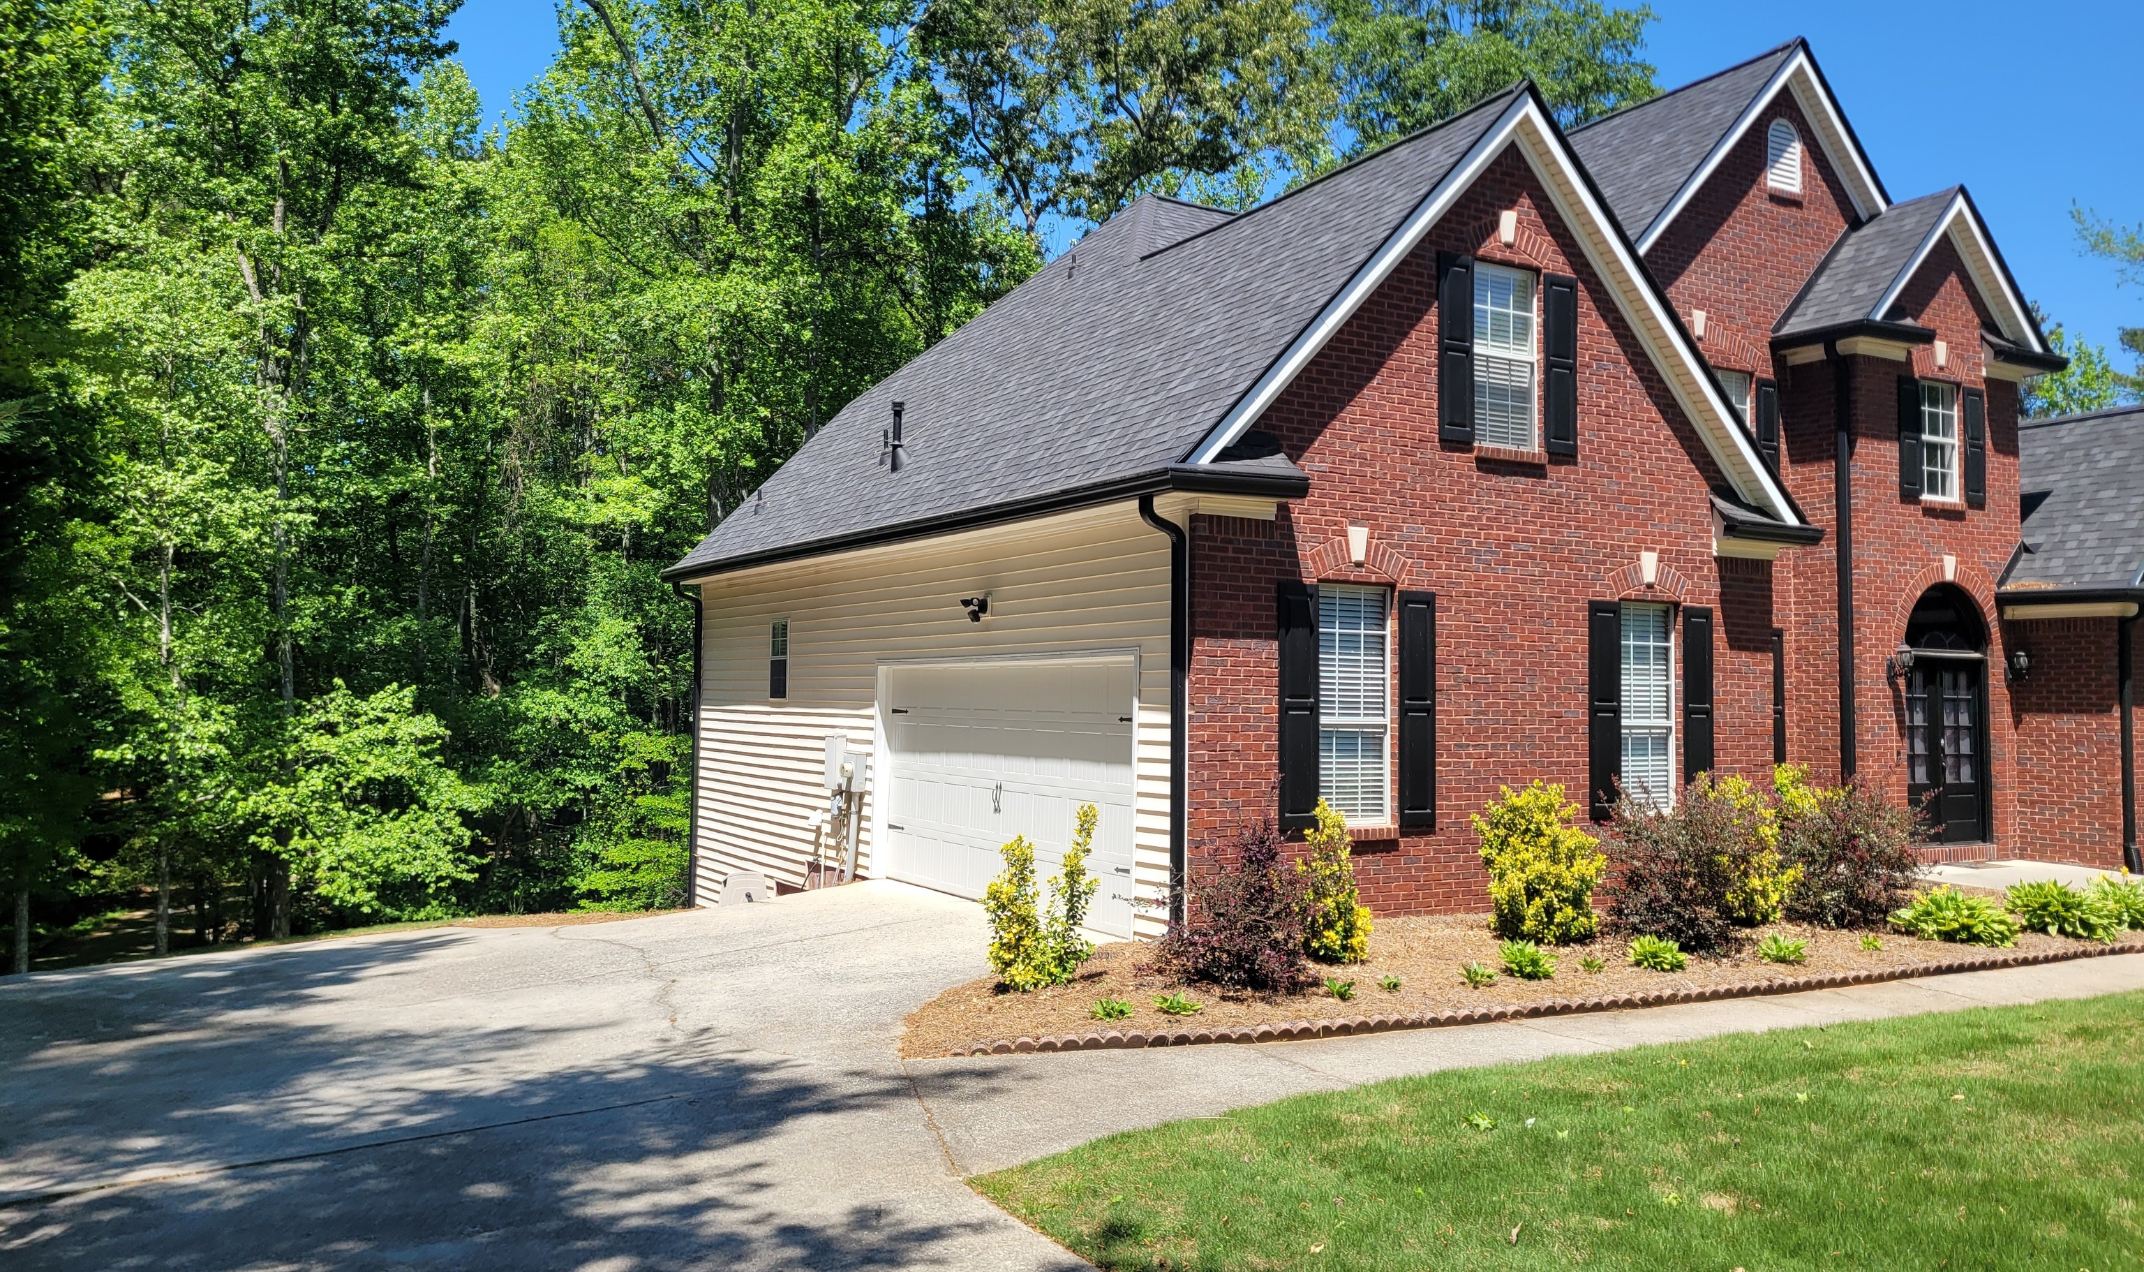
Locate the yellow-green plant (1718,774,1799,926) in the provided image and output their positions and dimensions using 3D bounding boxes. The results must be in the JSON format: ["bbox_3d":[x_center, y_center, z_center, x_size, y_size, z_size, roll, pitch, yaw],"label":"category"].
[{"bbox_3d":[5.550,1.706,13.029,0.747,1.173,0.700,2,-3,-31],"label":"yellow-green plant"}]

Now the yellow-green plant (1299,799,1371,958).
[{"bbox_3d":[1.768,1.624,10.825,0.522,1.049,0.520,1,-2,0],"label":"yellow-green plant"}]

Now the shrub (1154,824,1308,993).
[{"bbox_3d":[1.001,1.631,9.870,0.943,0.989,0.920,1,-2,0],"label":"shrub"}]

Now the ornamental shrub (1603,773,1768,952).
[{"bbox_3d":[4.495,1.635,11.790,1.199,1.218,1.150,2,-3,-31],"label":"ornamental shrub"}]

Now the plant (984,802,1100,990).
[{"bbox_3d":[-0.186,1.583,9.935,0.712,1.105,0.620,2,-3,-31],"label":"plant"}]

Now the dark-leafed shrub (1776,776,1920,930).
[{"bbox_3d":[6.268,1.722,13.000,1.161,1.182,1.100,2,-3,-31],"label":"dark-leafed shrub"}]

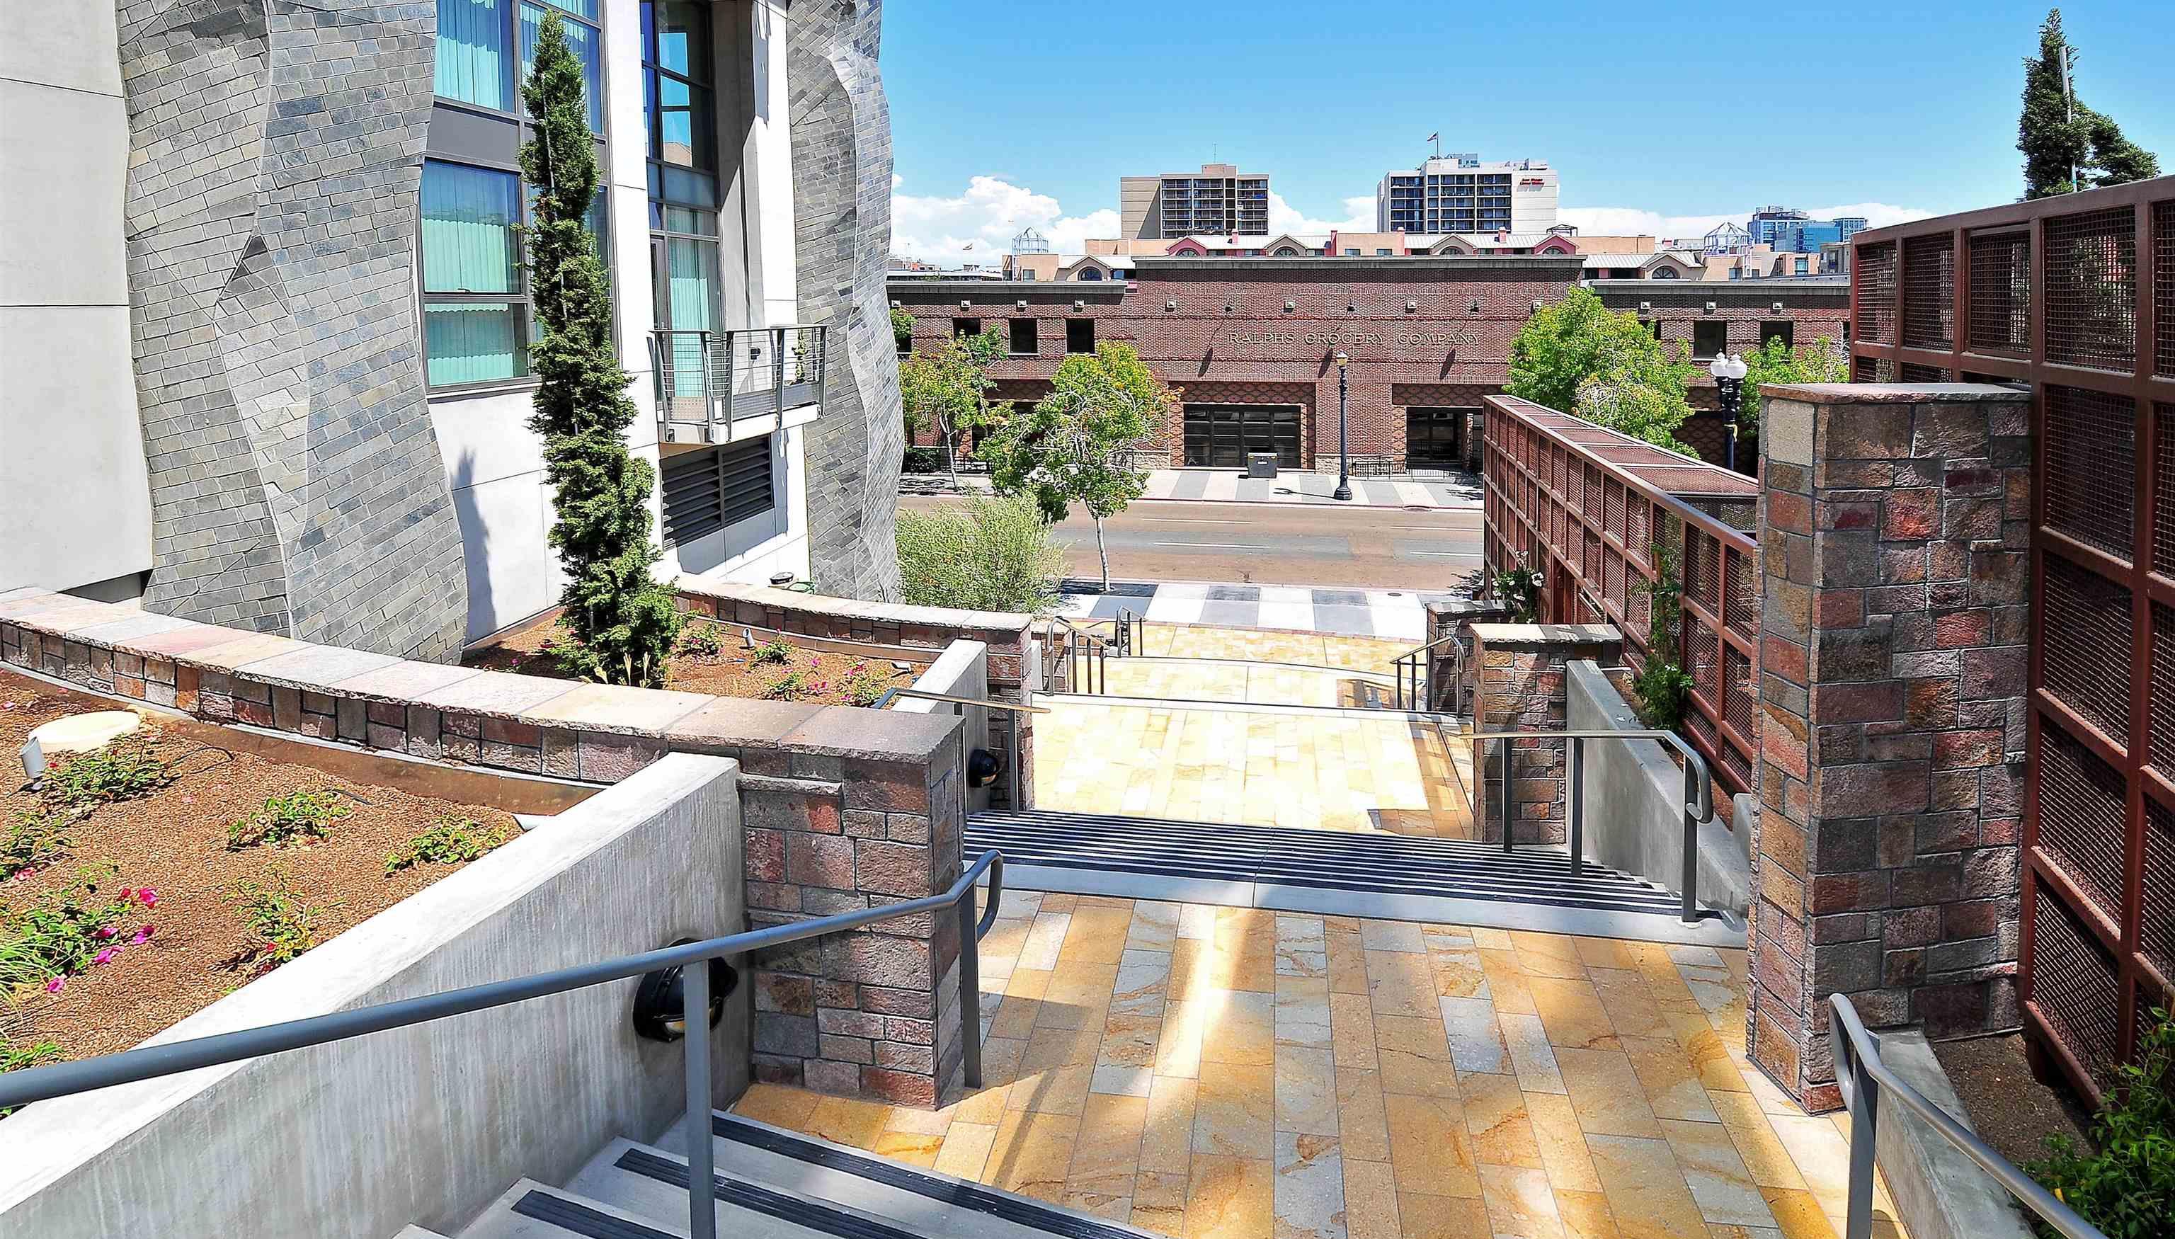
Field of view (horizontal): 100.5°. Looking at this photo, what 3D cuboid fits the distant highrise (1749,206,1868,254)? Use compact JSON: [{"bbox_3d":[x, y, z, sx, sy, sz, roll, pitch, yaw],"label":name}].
[{"bbox_3d":[413.403,-203.529,520.000,68.000,62.000,40.000,1,11,10],"label":"distant highrise"}]

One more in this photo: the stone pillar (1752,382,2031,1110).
[{"bbox_3d":[3.640,0.630,4.170,0.900,3.200,0.400,-1,11,-2],"label":"stone pillar"}]

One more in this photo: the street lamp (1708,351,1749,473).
[{"bbox_3d":[12.614,-3.024,17.800,0.450,4.600,0.900,1,11,8],"label":"street lamp"}]

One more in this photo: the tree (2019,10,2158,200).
[{"bbox_3d":[8.282,-2.803,7.600,1.000,4.600,1.000,-1,11,0],"label":"tree"}]

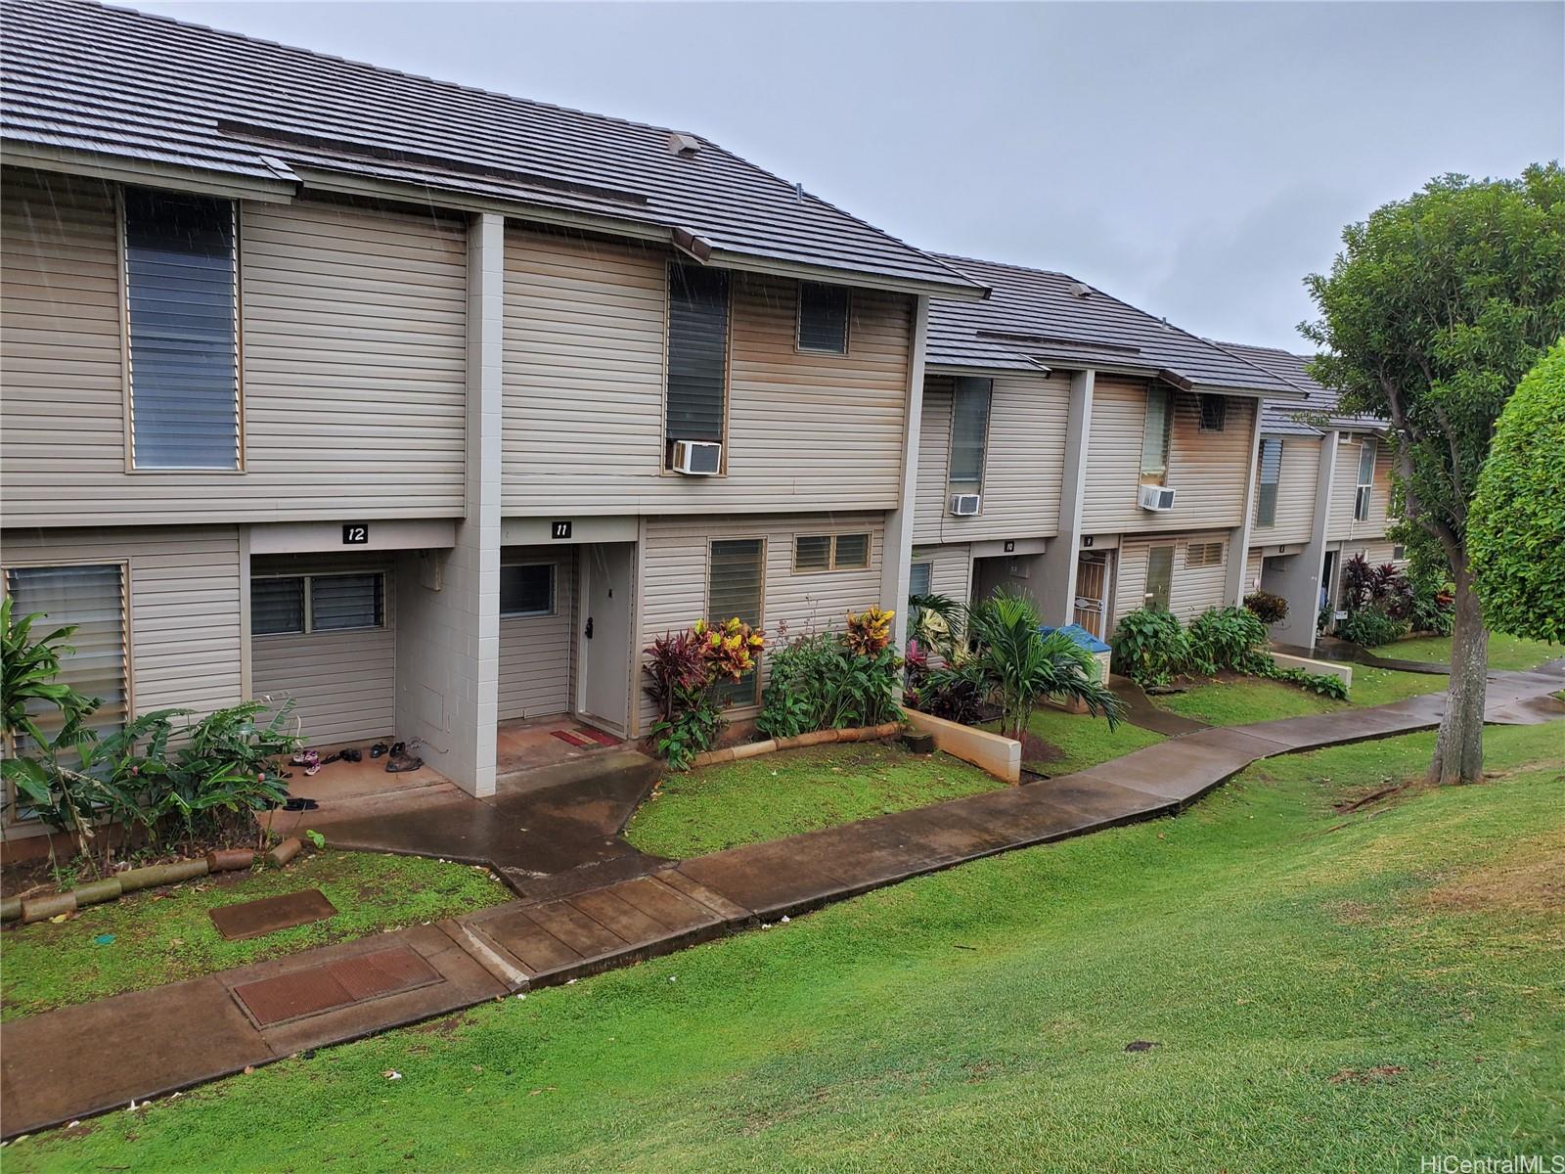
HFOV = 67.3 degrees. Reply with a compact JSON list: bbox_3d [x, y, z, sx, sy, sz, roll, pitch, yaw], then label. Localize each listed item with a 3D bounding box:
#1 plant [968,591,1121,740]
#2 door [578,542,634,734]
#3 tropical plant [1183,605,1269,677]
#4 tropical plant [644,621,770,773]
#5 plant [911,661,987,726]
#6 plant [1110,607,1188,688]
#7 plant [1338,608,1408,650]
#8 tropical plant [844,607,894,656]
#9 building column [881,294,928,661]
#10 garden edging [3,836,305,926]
[{"bbox_3d":[3.368,1.040,15.232,1.800,2.000,1.700,-4,11,-39],"label":"plant"},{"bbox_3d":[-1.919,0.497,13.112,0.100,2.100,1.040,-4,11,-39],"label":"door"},{"bbox_3d":[8.443,0.986,22.291,1.550,1.200,1.300,-4,11,-39],"label":"tropical plant"},{"bbox_3d":[-0.812,1.095,12.668,1.350,1.520,0.950,-4,11,-39],"label":"tropical plant"},{"bbox_3d":[2.246,1.462,15.896,1.050,0.900,0.950,-4,11,-39],"label":"plant"},{"bbox_3d":[6.452,1.034,20.696,1.400,1.350,1.200,-4,11,-39],"label":"plant"},{"bbox_3d":[14.678,0.983,29.318,1.700,0.880,1.300,-4,11,-39],"label":"plant"},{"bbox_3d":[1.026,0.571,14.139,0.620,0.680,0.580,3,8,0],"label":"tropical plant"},{"bbox_3d":[1.452,-0.904,14.534,0.200,5.200,0.300,-4,11,-39],"label":"building column"},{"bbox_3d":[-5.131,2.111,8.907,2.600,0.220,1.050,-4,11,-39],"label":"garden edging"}]

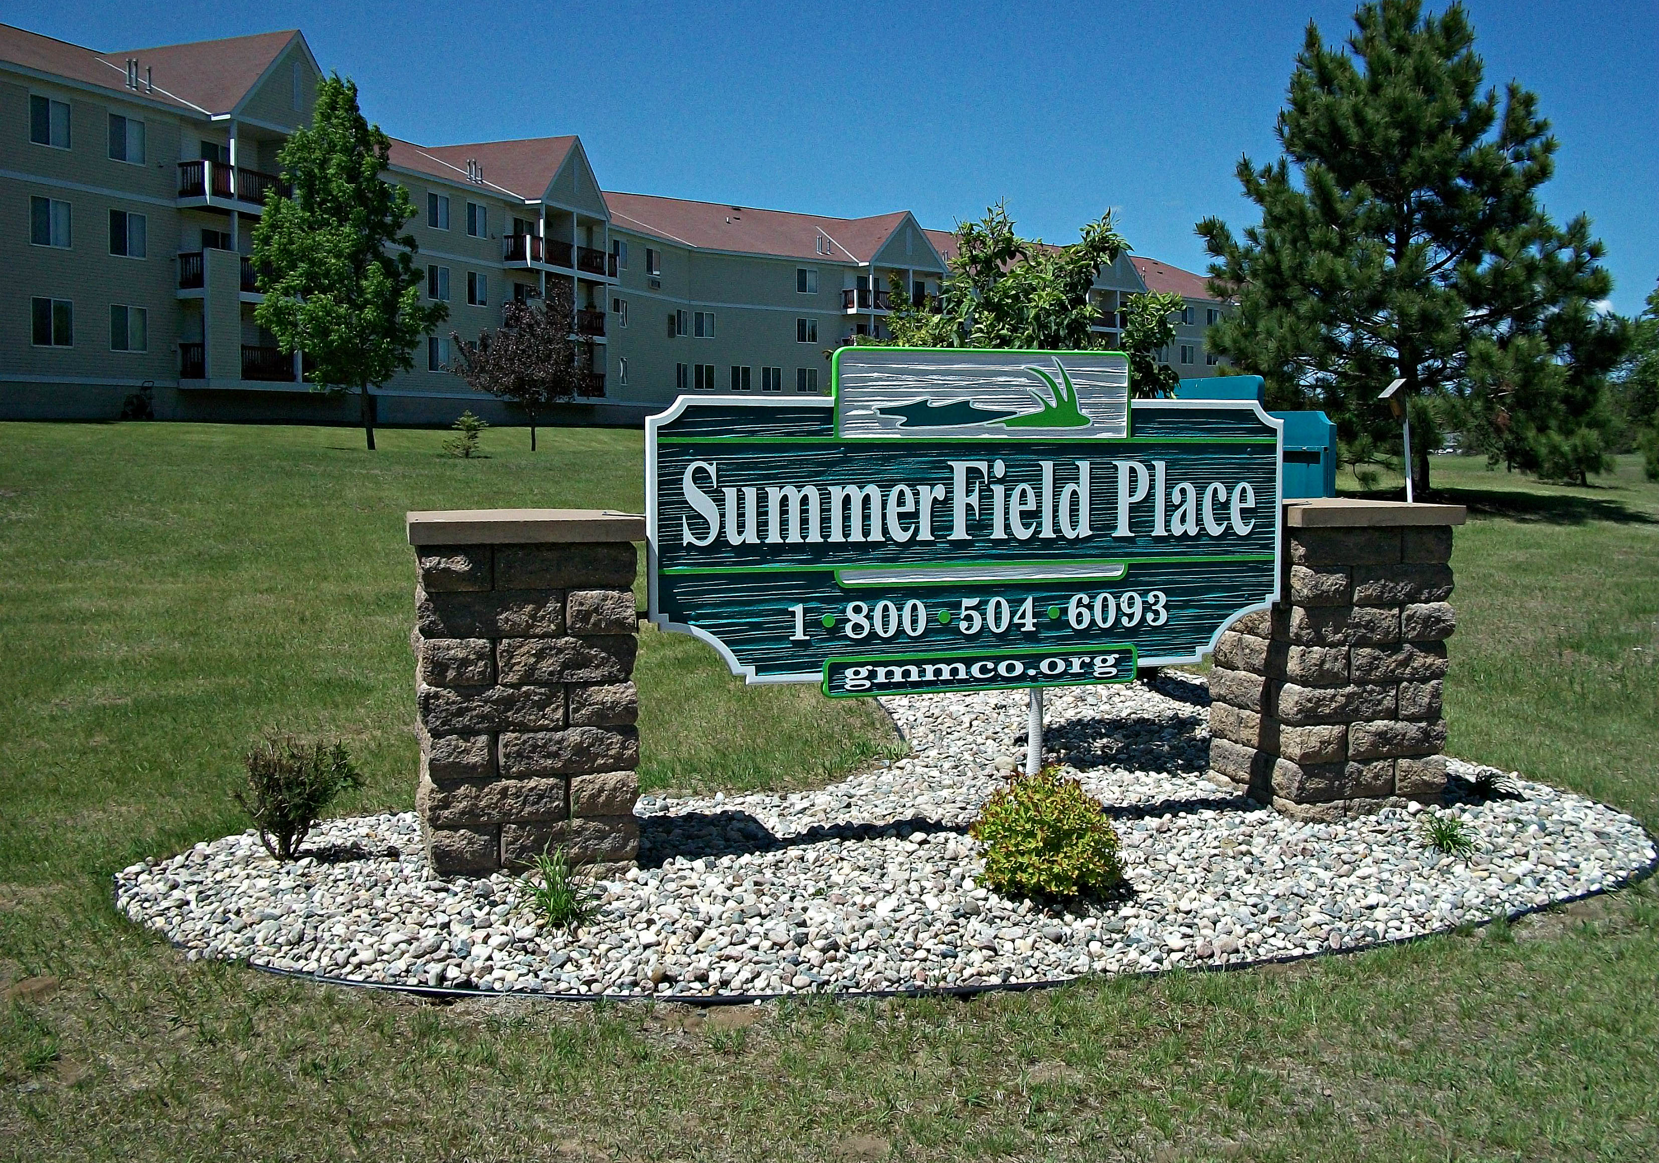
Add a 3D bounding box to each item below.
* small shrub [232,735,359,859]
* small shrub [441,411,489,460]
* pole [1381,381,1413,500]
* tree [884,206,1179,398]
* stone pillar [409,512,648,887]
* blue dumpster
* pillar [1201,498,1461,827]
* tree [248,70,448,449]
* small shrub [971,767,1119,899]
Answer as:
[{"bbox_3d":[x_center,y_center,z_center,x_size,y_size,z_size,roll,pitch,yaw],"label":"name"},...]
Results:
[{"bbox_3d":[-1.781,0.727,5.174,0.420,0.423,0.400,-2,6,-19],"label":"small shrub"},{"bbox_3d":[-7.301,-2.948,30.675,0.970,0.942,0.970,-1,5,-13],"label":"small shrub"},{"bbox_3d":[3.726,-0.459,9.998,0.200,1.729,0.150,-5,6,-22],"label":"pole"},{"bbox_3d":[1.250,-1.132,10.440,2.300,2.812,2.300,1,5,7],"label":"tree"},{"bbox_3d":[-1.064,0.344,5.339,0.744,1.145,0.748,-1,5,-16],"label":"stone pillar"},{"bbox_3d":[4.658,-1.363,17.346,2.000,1.905,1.300,2,6,23],"label":"blue dumpster"},{"bbox_3d":[1.986,0.273,6.222,0.748,1.175,0.757,-2,5,-18],"label":"pillar"},{"bbox_3d":[-10.478,-6.937,33.443,4.300,8.104,4.300,-1,5,-17],"label":"tree"},{"bbox_3d":[0.694,0.783,5.007,0.475,0.358,0.470,1,5,8],"label":"small shrub"}]

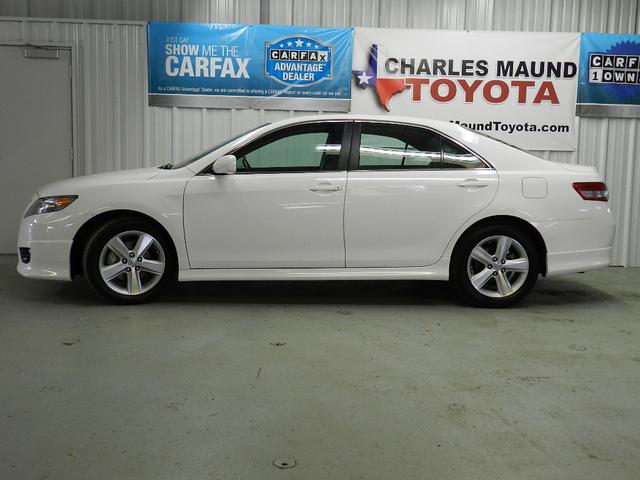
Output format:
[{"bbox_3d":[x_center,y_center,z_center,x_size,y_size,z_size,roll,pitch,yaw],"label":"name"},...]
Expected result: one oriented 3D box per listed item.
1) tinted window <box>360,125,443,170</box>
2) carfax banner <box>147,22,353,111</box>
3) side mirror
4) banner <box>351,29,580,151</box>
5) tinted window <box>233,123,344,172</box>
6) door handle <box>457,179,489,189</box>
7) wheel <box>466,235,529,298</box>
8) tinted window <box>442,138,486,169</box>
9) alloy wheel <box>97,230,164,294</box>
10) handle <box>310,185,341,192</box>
[{"bbox_3d":[0.621,-0.725,5.416,0.648,0.393,0.060,0,-20,-6],"label":"tinted window"},{"bbox_3d":[-0.725,-1.803,7.373,2.134,0.858,0.030,1,7,-1],"label":"carfax banner"},{"bbox_3d":[-0.693,-0.548,5.099,0.160,0.150,0.220,1,7,-4],"label":"side mirror"},{"bbox_3d":[1.548,-1.581,7.444,2.406,1.238,0.030,1,7,-1],"label":"banner"},{"bbox_3d":[-0.244,-0.707,5.348,0.882,0.417,0.060,1,-20,-4],"label":"tinted window"},{"bbox_3d":[1.153,-0.422,5.295,0.238,0.045,0.055,1,7,-4],"label":"door handle"},{"bbox_3d":[1.373,0.198,5.467,0.475,0.475,0.170,1,7,-4],"label":"wheel"},{"bbox_3d":[1.135,-0.677,5.440,0.388,0.284,0.060,0,-21,-8],"label":"tinted window"},{"bbox_3d":[-1.395,0.165,5.267,0.475,0.475,0.170,1,7,-4],"label":"alloy wheel"},{"bbox_3d":[0.039,-0.380,5.211,0.249,0.045,0.055,1,7,-4],"label":"handle"}]

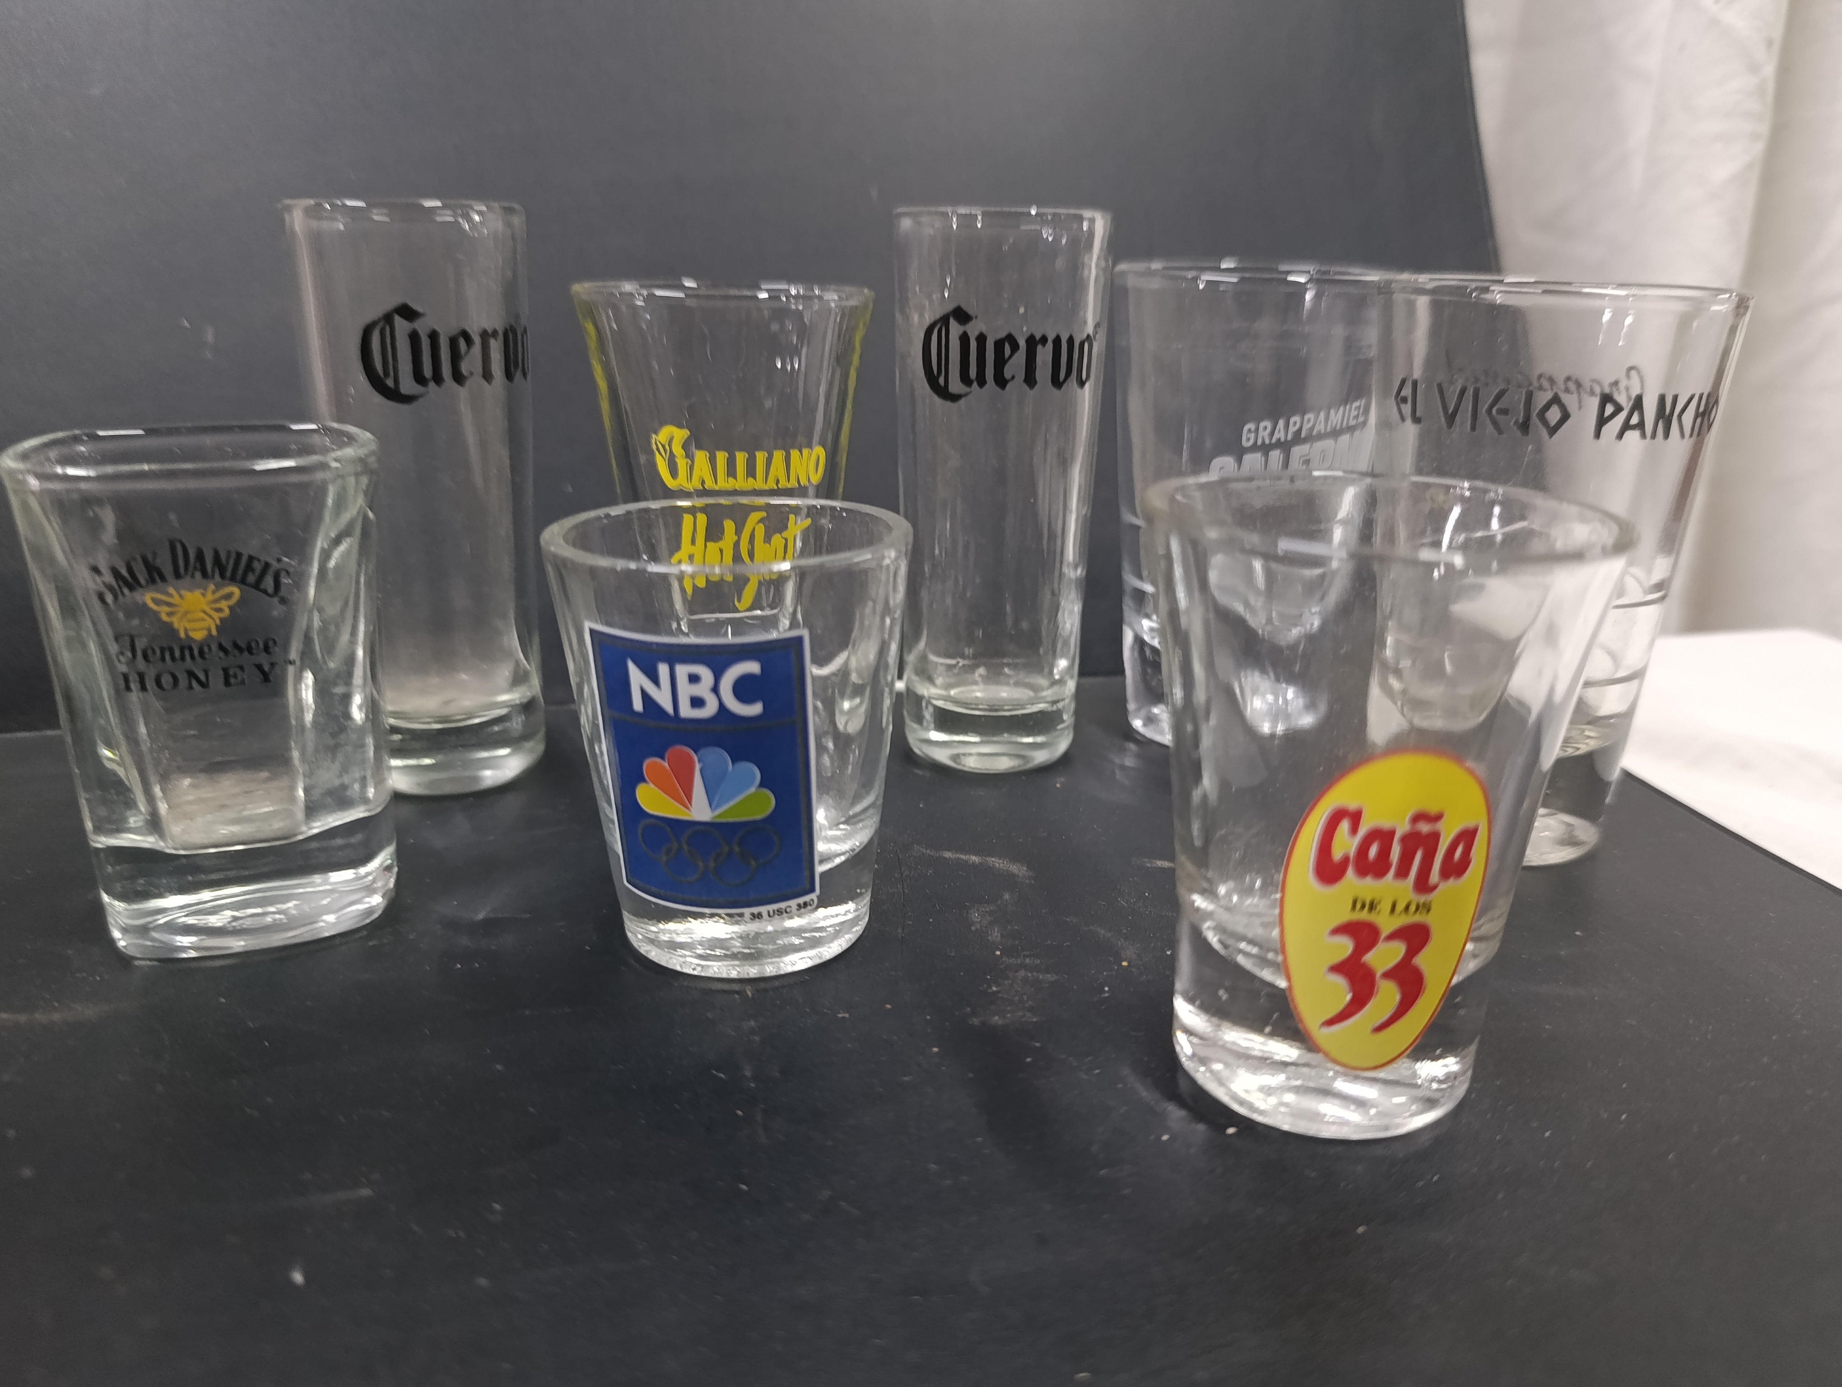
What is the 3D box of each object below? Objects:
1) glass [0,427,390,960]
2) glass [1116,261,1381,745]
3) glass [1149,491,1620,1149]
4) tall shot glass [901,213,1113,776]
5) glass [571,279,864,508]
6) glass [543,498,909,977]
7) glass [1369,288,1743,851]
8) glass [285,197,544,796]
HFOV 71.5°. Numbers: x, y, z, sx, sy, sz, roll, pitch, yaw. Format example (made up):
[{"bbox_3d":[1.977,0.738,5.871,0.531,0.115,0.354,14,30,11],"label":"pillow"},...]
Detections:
[{"bbox_3d":[-0.103,-0.002,0.193,0.048,0.070,0.048,-5,19,-17],"label":"glass"},{"bbox_3d":[0.068,-0.040,0.269,0.059,0.097,0.059,-1,19,-5],"label":"glass"},{"bbox_3d":[0.051,0.013,0.154,0.052,0.070,0.052,2,19,5],"label":"glass"},{"bbox_3d":[0.014,-0.039,0.254,0.040,0.105,0.040,1,19,1],"label":"tall shot glass"},{"bbox_3d":[-0.037,-0.032,0.250,0.055,0.092,0.055,-4,19,-13],"label":"glass"},{"bbox_3d":[-0.027,0.006,0.189,0.051,0.060,0.051,1,19,2],"label":"glass"},{"bbox_3d":[0.102,-0.022,0.223,0.055,0.094,0.055,7,19,17],"label":"glass"},{"bbox_3d":[-0.091,-0.036,0.240,0.040,0.105,0.040,-14,24,-37],"label":"glass"}]

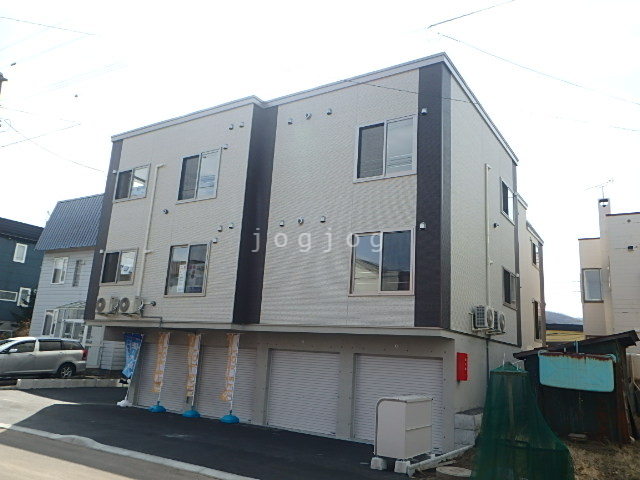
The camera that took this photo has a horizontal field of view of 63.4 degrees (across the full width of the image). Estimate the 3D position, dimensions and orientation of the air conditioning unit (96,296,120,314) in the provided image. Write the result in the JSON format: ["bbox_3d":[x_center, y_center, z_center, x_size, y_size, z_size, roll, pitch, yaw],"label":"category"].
[{"bbox_3d":[-6.802,2.110,16.594,0.780,0.540,0.290,-5,-15,33],"label":"air conditioning unit"}]

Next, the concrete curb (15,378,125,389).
[{"bbox_3d":[-9.206,5.359,19.307,0.170,0.317,4.171,-5,-15,33],"label":"concrete curb"}]

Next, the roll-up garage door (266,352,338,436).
[{"bbox_3d":[-0.452,4.043,13.962,2.300,2.040,0.080,-5,-15,33],"label":"roll-up garage door"}]

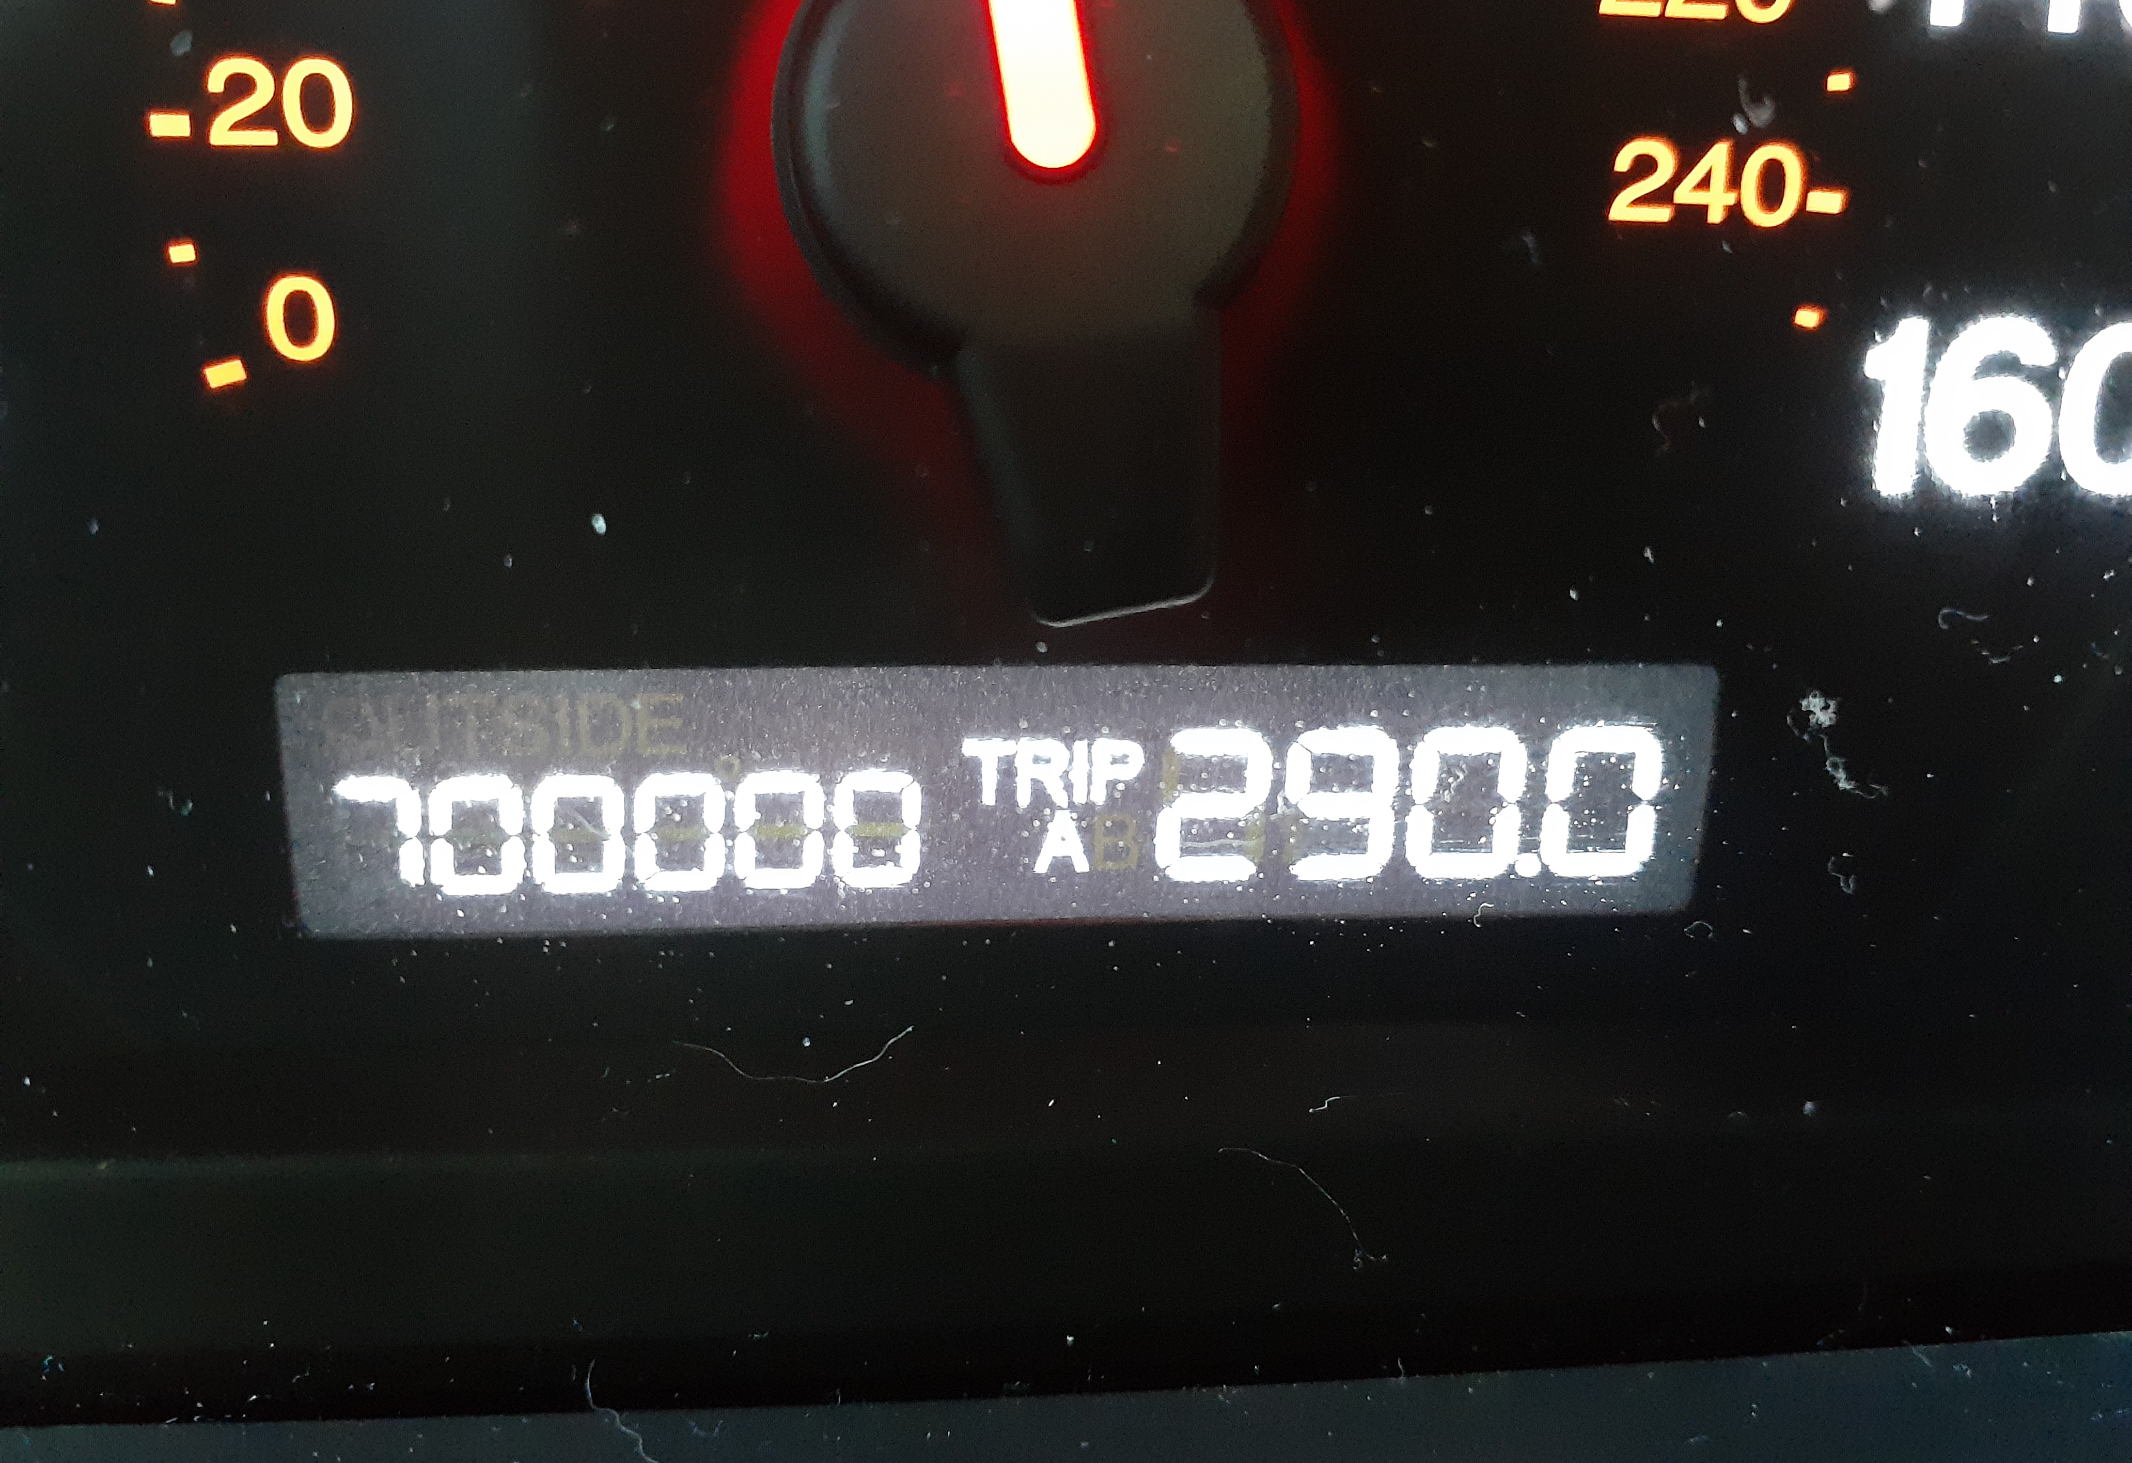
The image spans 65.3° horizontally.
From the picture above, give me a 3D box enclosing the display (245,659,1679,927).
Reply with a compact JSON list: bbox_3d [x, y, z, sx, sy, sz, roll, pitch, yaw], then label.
[{"bbox_3d":[-0.002,0.003,0.082,0.068,0.013,0.005,0,15,-5],"label":"display"}]

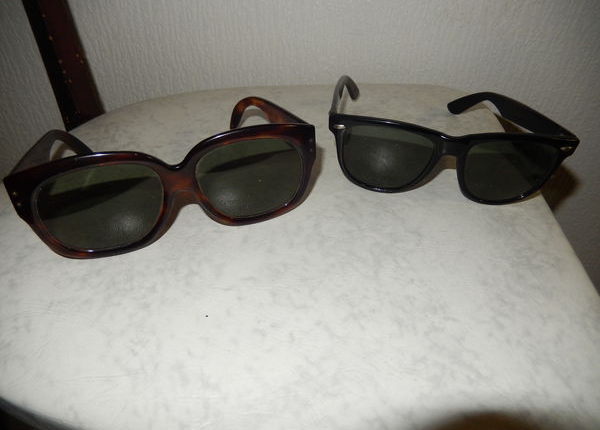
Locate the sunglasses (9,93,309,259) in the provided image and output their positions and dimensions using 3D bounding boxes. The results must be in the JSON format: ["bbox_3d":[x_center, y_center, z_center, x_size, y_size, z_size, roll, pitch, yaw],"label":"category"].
[{"bbox_3d":[-0.080,-0.045,0.270,0.152,0.057,0.131,-11,37,-16],"label":"sunglasses"}]

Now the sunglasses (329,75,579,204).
[{"bbox_3d":[0.095,-0.071,0.316,0.144,0.051,0.148,4,36,5],"label":"sunglasses"}]

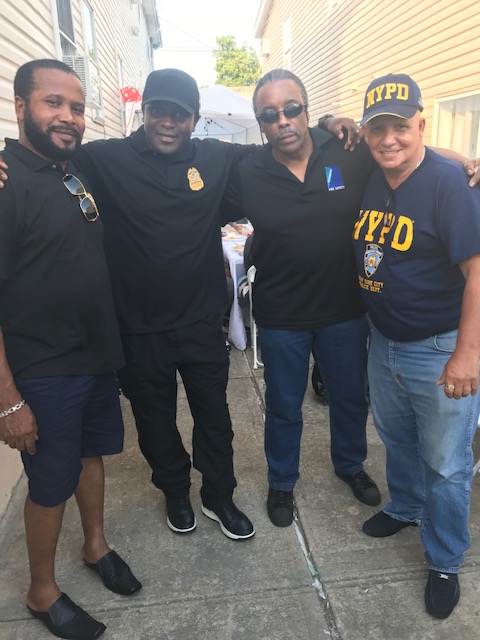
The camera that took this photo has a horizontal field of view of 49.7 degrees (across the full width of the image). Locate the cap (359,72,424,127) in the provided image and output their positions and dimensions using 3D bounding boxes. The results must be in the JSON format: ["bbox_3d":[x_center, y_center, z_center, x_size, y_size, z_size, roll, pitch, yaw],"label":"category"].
[{"bbox_3d":[0.418,-0.606,1.430,0.172,0.138,0.255,2,23,26],"label":"cap"}]

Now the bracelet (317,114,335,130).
[{"bbox_3d":[0.315,-0.729,1.910,0.026,0.070,0.062,22,20,32],"label":"bracelet"}]

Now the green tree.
[{"bbox_3d":[-0.059,-10.594,26.136,3.700,7.400,3.700,-2,18,0],"label":"green tree"}]

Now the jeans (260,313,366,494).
[{"bbox_3d":[0.304,0.282,2.207,0.410,0.890,0.300,-3,17,-5],"label":"jeans"}]

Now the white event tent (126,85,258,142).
[{"bbox_3d":[-0.526,-2.938,9.564,2.900,2.850,3.000,-4,18,-6],"label":"white event tent"}]

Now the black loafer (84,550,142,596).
[{"bbox_3d":[-0.485,0.916,1.949,0.300,0.085,0.110,14,23,41],"label":"black loafer"}]

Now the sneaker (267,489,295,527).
[{"bbox_3d":[0.175,0.745,2.219,0.107,0.108,0.290,-2,17,0],"label":"sneaker"}]

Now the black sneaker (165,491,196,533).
[{"bbox_3d":[-0.266,0.757,2.210,0.110,0.116,0.300,-5,18,-11],"label":"black sneaker"}]

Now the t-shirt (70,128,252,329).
[{"bbox_3d":[-0.277,-0.321,1.875,0.700,0.740,0.320,-4,18,-7],"label":"t-shirt"}]

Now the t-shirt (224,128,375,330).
[{"bbox_3d":[0.249,-0.341,1.995,0.640,0.740,0.320,-1,18,5],"label":"t-shirt"}]

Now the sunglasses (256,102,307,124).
[{"bbox_3d":[0.127,-0.632,1.585,0.140,0.042,0.130,-12,19,8],"label":"sunglasses"}]

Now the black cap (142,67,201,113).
[{"bbox_3d":[-0.216,-0.706,1.600,0.178,0.135,0.255,4,23,0],"label":"black cap"}]

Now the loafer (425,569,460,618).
[{"bbox_3d":[0.722,0.898,1.835,0.112,0.100,0.290,4,19,19],"label":"loafer"}]

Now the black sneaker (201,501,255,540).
[{"bbox_3d":[-0.052,0.771,2.144,0.110,0.116,0.300,-13,20,-31],"label":"black sneaker"}]

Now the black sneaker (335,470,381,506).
[{"bbox_3d":[0.533,0.712,2.337,0.108,0.110,0.290,-8,18,-19],"label":"black sneaker"}]

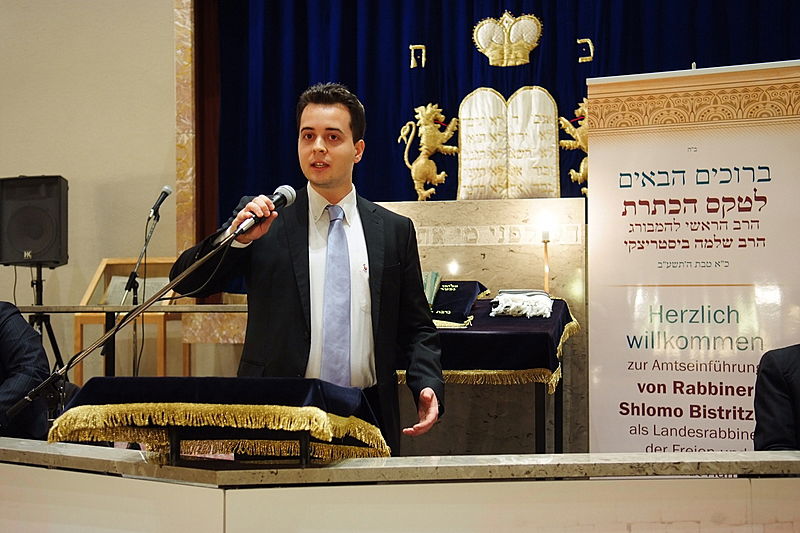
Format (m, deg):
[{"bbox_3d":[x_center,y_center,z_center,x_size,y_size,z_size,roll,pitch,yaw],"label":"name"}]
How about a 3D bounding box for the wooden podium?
[{"bbox_3d":[-1.620,0.530,6.370,0.540,1.120,0.520,0,3,-3],"label":"wooden podium"}]

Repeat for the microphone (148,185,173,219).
[{"bbox_3d":[-1.227,-0.338,5.360,0.052,0.180,0.052,30,3,0],"label":"microphone"}]

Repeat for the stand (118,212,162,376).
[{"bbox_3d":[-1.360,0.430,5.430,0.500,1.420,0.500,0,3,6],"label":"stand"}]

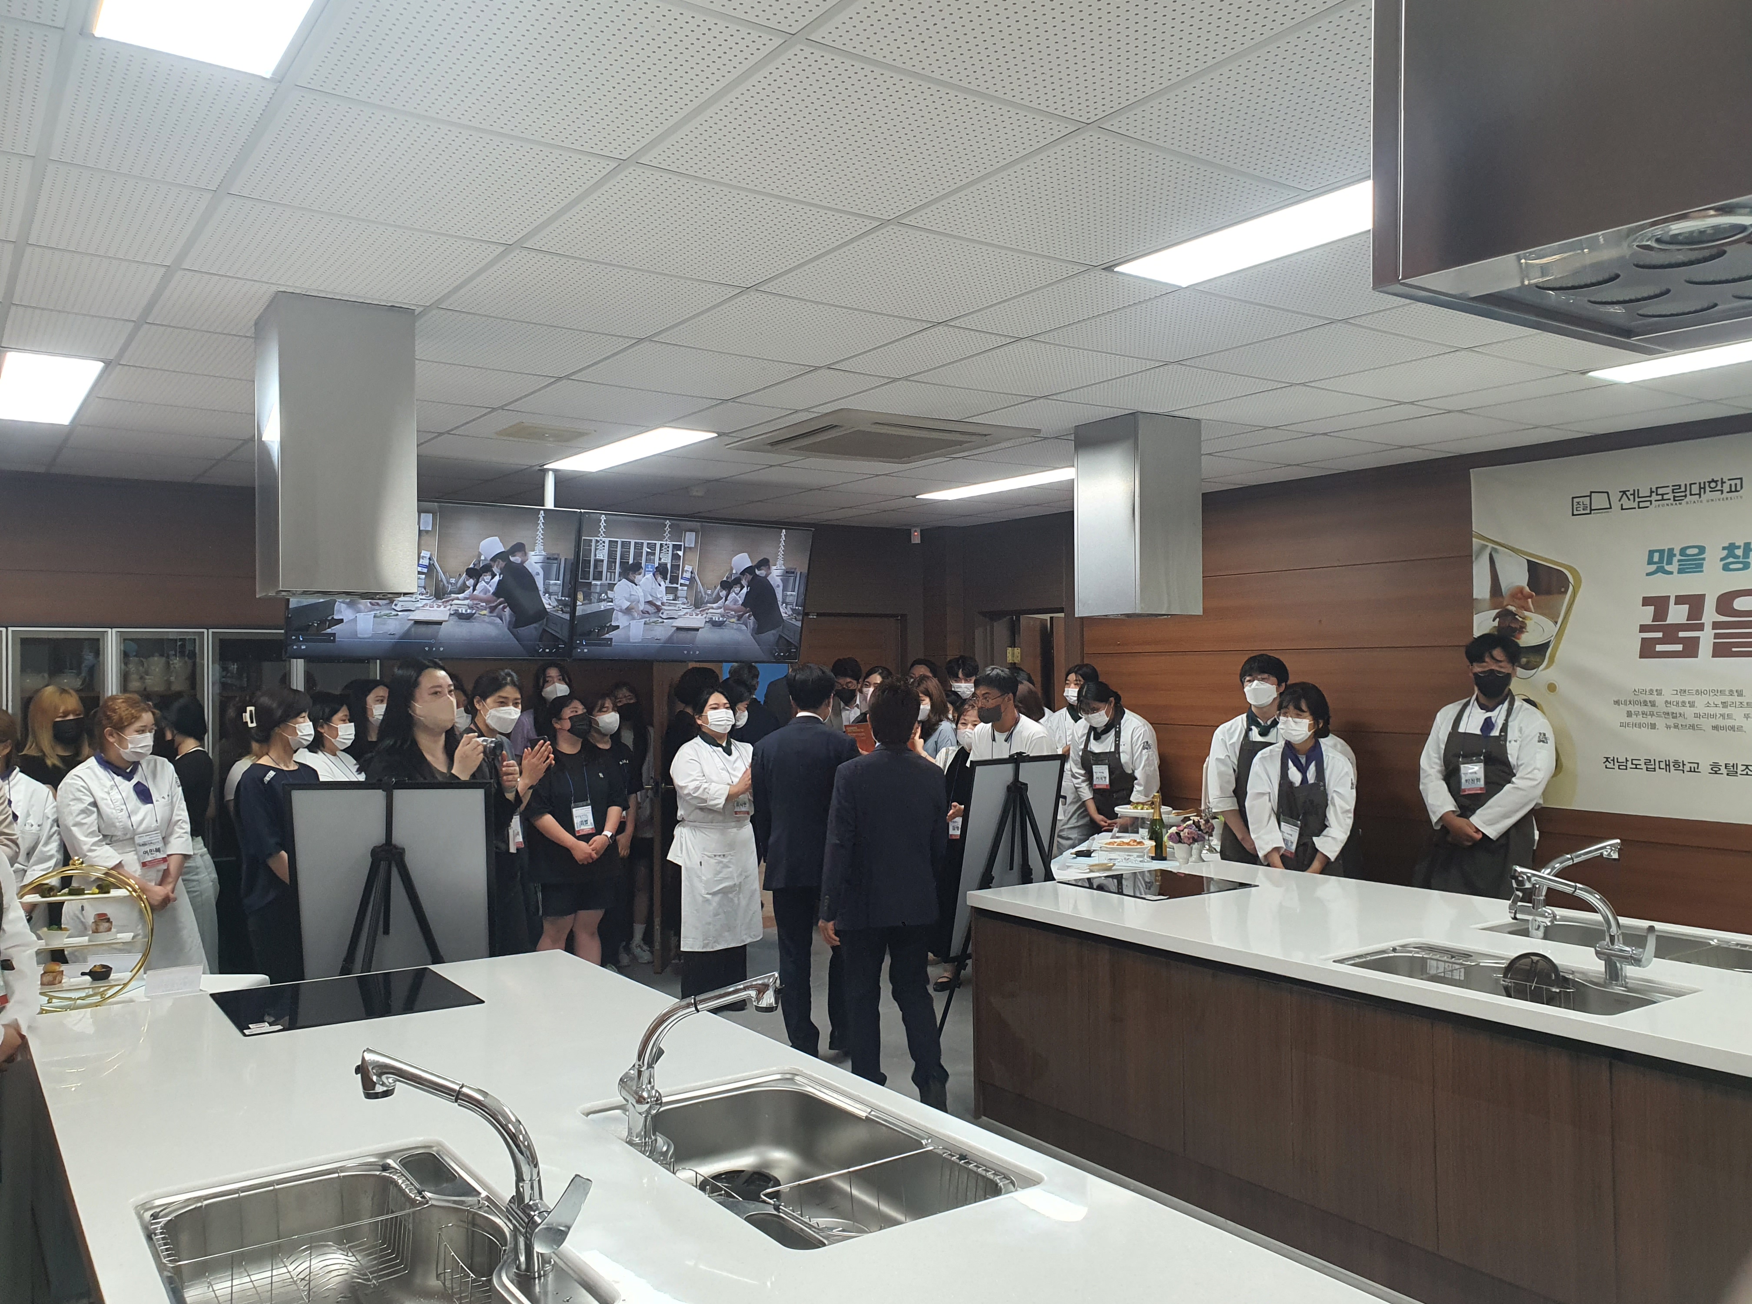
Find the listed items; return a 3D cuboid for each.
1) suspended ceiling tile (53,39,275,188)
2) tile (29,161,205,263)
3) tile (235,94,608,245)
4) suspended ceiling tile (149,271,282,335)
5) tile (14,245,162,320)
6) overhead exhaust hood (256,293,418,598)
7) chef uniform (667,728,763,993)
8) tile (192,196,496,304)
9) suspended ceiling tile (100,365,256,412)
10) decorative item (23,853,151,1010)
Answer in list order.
[{"bbox_3d":[-1.242,-0.914,2.264,0.300,0.020,0.590,0,-1,-36],"label":"suspended ceiling tile"},{"bbox_3d":[-1.585,-0.907,2.757,0.300,0.020,0.600,0,0,-36],"label":"tile"},{"bbox_3d":[-0.871,-0.908,2.494,0.590,0.020,0.590,0,-1,-35],"label":"tile"},{"bbox_3d":[-1.576,-0.898,3.501,0.590,0.020,0.590,0,-1,-36],"label":"suspended ceiling tile"},{"bbox_3d":[-1.923,-0.897,3.202,0.290,0.020,0.590,0,-1,-35],"label":"tile"},{"bbox_3d":[-1.445,-0.522,3.507,0.338,0.746,0.355,0,-1,-36],"label":"overhead exhaust hood"},{"bbox_3d":[-0.819,1.077,6.700,0.480,1.380,0.360,0,-1,-34],"label":"chef uniform"},{"bbox_3d":[-1.220,-0.908,3.009,0.595,0.018,0.595,0,-1,-35],"label":"tile"},{"bbox_3d":[-2.270,-0.884,4.480,0.600,0.020,0.600,0,0,-36],"label":"suspended ceiling tile"},{"bbox_3d":[-2.115,0.736,3.475,0.370,0.390,0.150,0,-1,-35],"label":"decorative item"}]

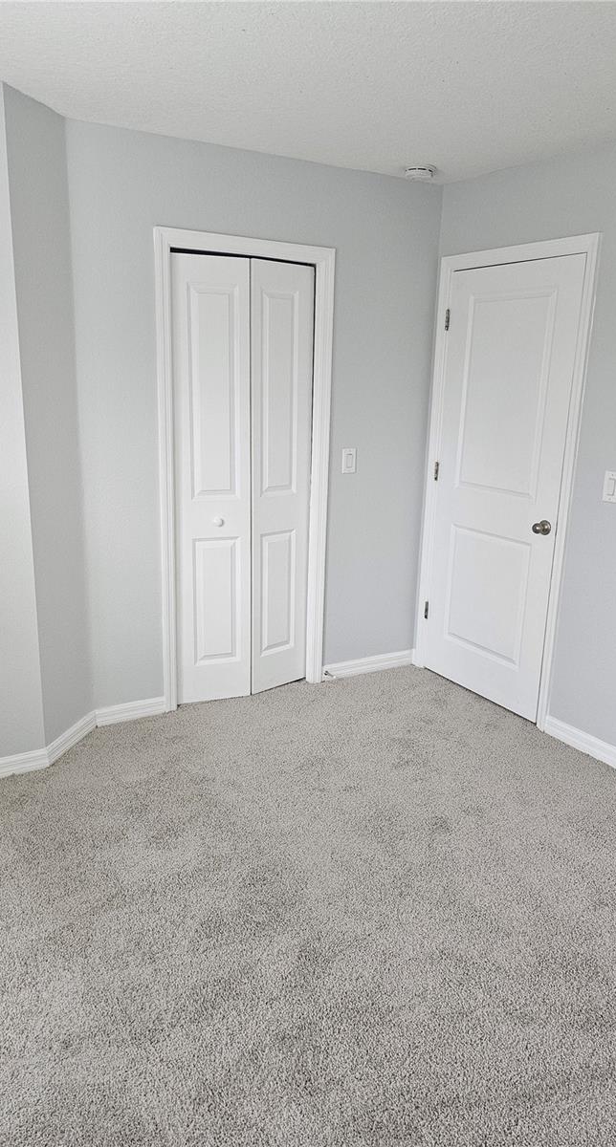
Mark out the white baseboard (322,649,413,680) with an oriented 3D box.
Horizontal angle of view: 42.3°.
[{"bbox_3d":[0.330,0.489,4.252,0.582,0.088,0.015,-7,17,-30],"label":"white baseboard"}]

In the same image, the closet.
[{"bbox_3d":[-0.277,-0.384,3.675,0.700,1.995,0.110,-7,17,-30],"label":"closet"}]

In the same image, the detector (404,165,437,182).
[{"bbox_3d":[0.497,-1.768,3.531,0.142,0.045,0.142,1,15,0],"label":"detector"}]

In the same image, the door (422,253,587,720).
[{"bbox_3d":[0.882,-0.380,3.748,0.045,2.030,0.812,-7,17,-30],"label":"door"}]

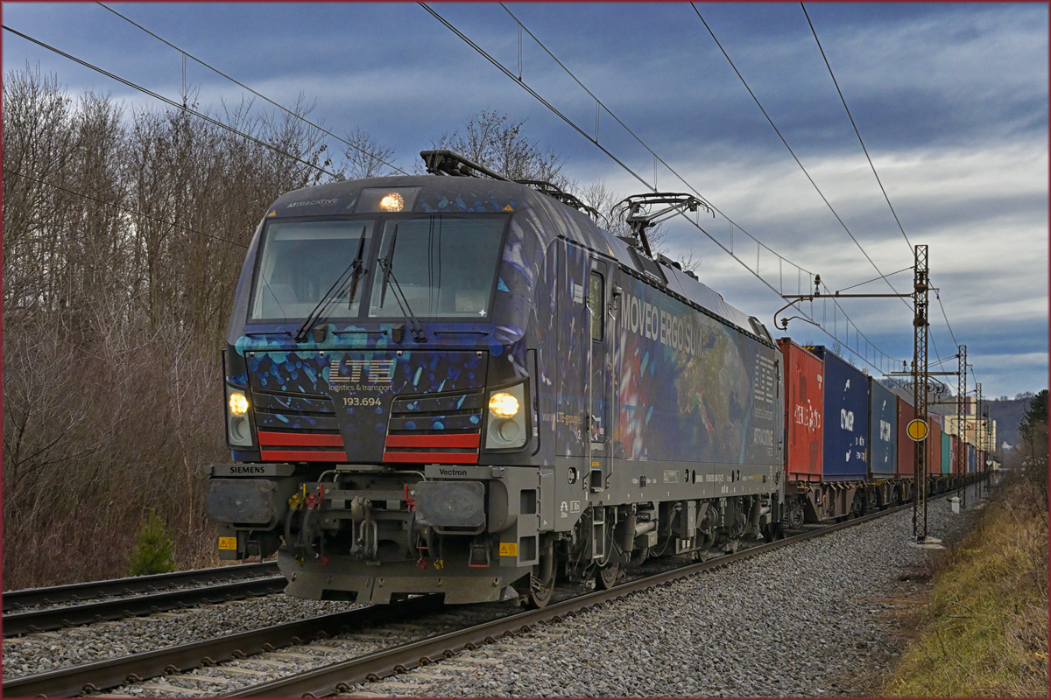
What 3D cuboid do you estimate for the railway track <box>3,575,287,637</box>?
[{"bbox_3d":[-3.676,2.611,18.127,0.150,0.170,6.300,0,-4,15],"label":"railway track"}]

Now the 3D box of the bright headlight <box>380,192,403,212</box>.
[{"bbox_3d":[-1.152,-1.266,15.014,0.200,0.160,0.110,0,-4,15],"label":"bright headlight"}]

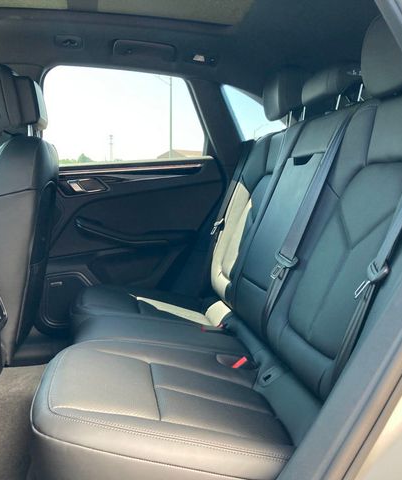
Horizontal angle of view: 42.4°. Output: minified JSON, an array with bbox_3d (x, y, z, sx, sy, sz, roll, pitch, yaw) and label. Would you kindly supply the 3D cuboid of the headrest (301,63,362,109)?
[{"bbox_3d":[0.336,-0.392,1.284,0.115,0.105,0.225,5,5,-10],"label":"headrest"}]

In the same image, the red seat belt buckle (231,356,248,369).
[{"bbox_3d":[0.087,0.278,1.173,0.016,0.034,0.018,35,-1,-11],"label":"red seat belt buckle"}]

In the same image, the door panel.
[{"bbox_3d":[-0.261,0.015,1.918,0.730,0.660,0.110,0,6,-10],"label":"door panel"}]

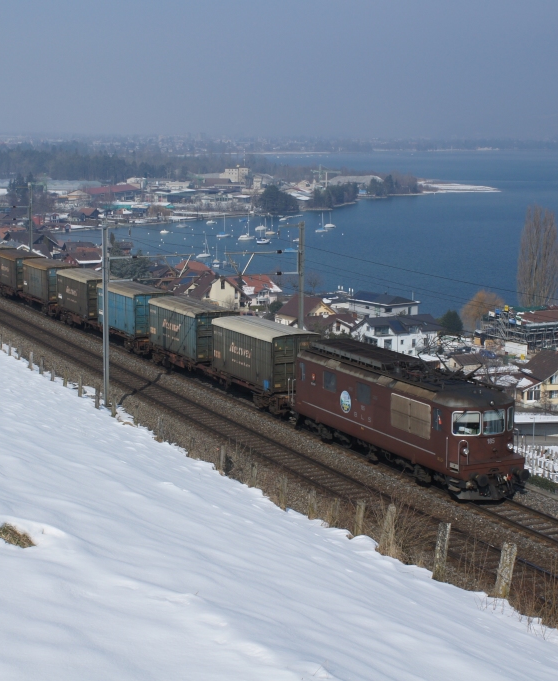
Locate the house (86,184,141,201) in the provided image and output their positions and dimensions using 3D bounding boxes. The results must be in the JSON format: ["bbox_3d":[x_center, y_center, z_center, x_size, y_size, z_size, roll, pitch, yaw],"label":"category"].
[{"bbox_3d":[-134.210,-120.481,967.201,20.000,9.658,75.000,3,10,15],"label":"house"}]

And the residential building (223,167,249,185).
[{"bbox_3d":[-41.719,-165.779,1200.000,16.000,18.500,14.000,7,12,34],"label":"residential building"}]

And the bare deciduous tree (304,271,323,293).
[{"bbox_3d":[11.301,-19.123,391.000,6.500,8.000,6.500,0,10,0],"label":"bare deciduous tree"}]

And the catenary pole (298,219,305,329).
[{"bbox_3d":[1.255,-1.972,67.206,0.320,9.433,0.320,-5,11,-27],"label":"catenary pole"}]

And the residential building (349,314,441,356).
[{"bbox_3d":[27.135,-1.240,268.961,18.500,8.428,10.700,-4,11,-24],"label":"residential building"}]

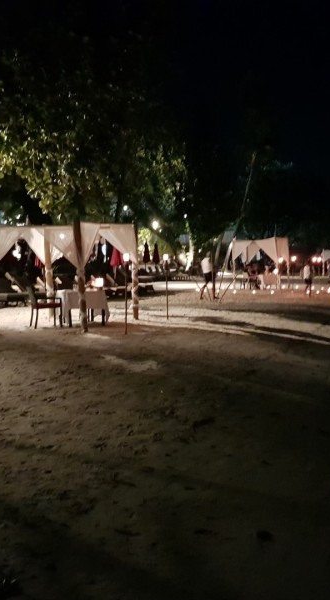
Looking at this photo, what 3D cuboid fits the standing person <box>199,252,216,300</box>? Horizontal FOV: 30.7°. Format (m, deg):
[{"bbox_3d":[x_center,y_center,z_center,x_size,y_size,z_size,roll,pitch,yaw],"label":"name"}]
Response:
[{"bbox_3d":[1.570,-0.861,22.136,0.520,1.690,0.500,-2,5,-22],"label":"standing person"}]

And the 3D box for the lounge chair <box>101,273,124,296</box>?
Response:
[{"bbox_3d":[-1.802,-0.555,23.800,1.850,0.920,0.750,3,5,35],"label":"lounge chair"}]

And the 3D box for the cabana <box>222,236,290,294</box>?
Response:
[{"bbox_3d":[4.609,-1.747,29.000,2.400,2.500,2.400,2,5,23],"label":"cabana"}]

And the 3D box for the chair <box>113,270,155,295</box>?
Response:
[{"bbox_3d":[-1.400,-0.685,24.740,1.930,0.870,0.730,3,5,32],"label":"chair"}]

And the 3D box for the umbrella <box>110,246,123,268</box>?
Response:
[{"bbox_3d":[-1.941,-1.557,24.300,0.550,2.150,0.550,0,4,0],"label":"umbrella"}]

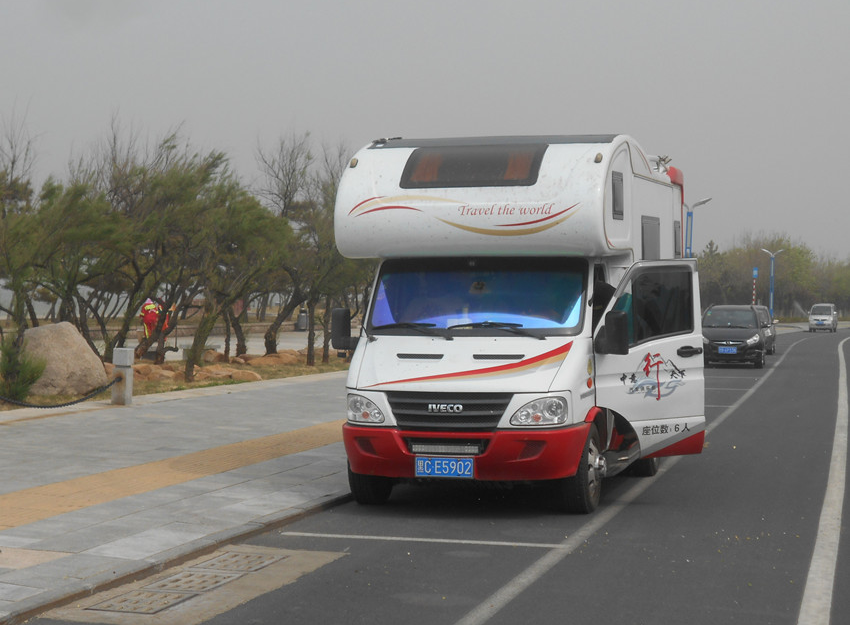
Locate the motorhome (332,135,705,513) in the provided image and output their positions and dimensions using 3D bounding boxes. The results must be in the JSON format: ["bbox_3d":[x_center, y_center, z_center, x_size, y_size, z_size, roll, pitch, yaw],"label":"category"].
[{"bbox_3d":[0.920,0.030,14.200,2.300,2.970,5.100,0,1,17],"label":"motorhome"}]

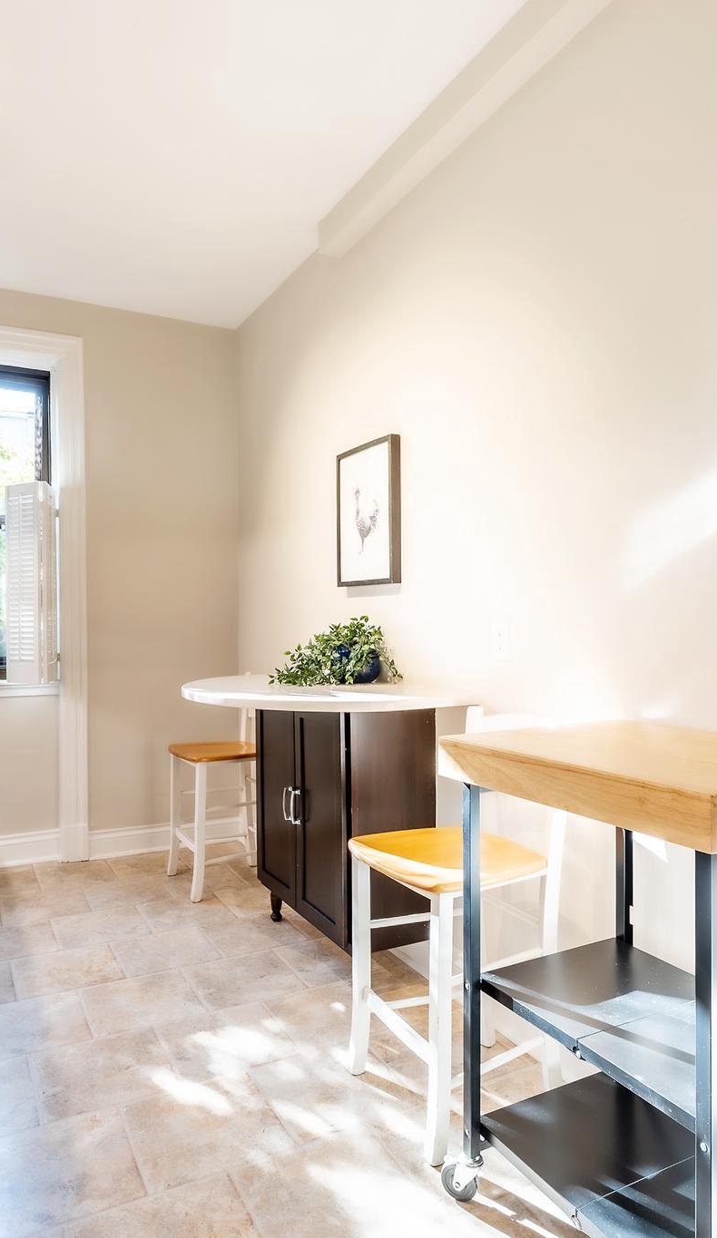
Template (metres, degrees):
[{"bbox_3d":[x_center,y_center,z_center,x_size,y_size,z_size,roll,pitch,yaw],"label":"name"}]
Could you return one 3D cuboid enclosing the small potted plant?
[{"bbox_3d":[-0.093,0.116,2.762,0.335,0.245,0.390,0,0,-28],"label":"small potted plant"}]

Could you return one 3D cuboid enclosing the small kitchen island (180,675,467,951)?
[{"bbox_3d":[-0.254,0.709,2.712,0.695,0.940,1.230,0,0,-28],"label":"small kitchen island"}]

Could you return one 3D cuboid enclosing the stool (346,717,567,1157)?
[{"bbox_3d":[0.250,0.715,1.929,0.425,0.930,0.425,0,0,-28],"label":"stool"}]

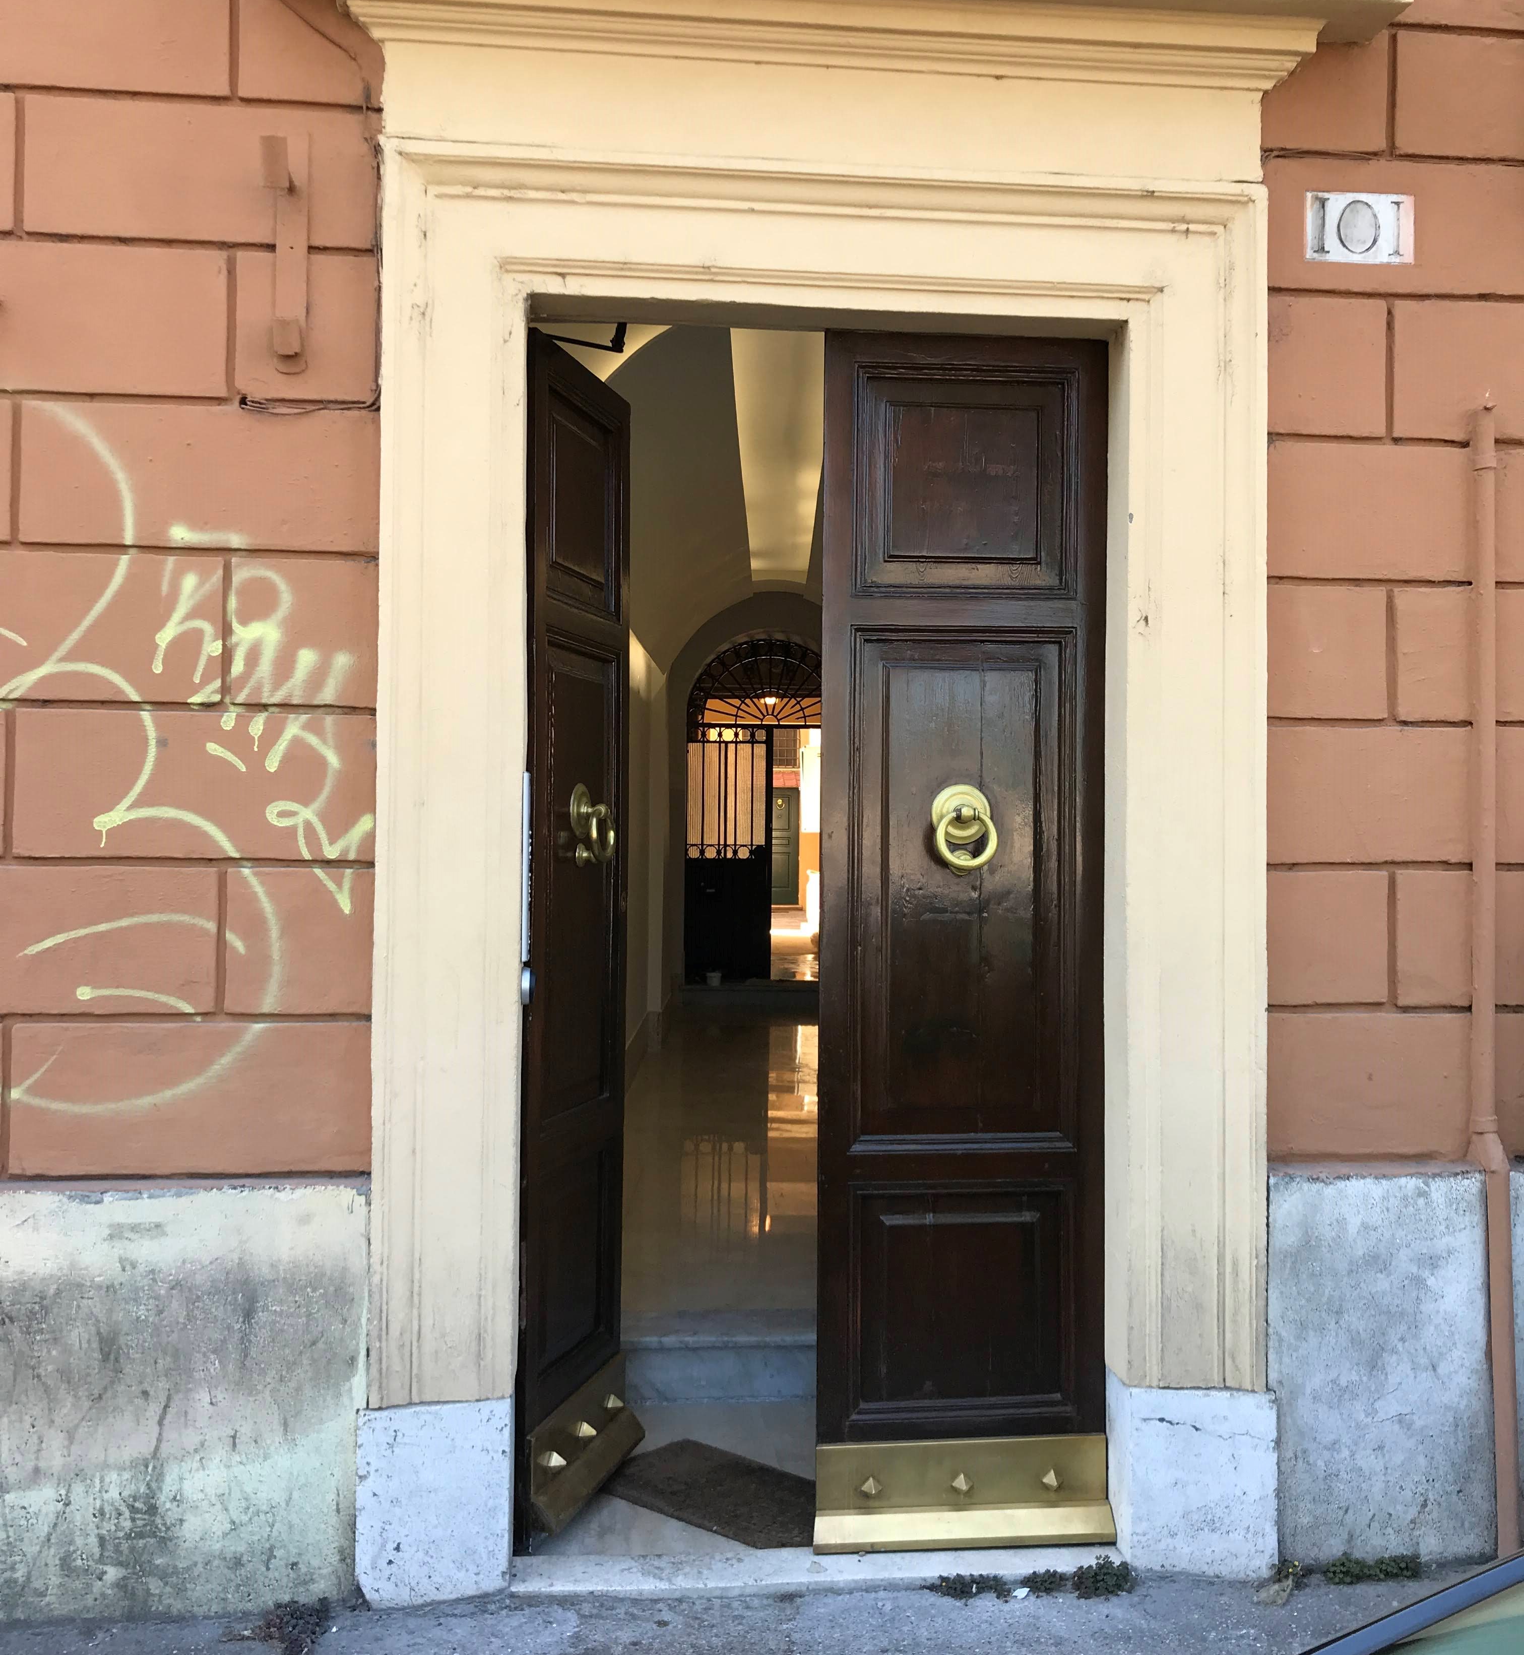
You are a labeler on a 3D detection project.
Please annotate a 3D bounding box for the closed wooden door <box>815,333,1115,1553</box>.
[{"bbox_3d":[0.452,0.155,3.666,0.651,2.510,0.085,0,-1,-6],"label":"closed wooden door"}]

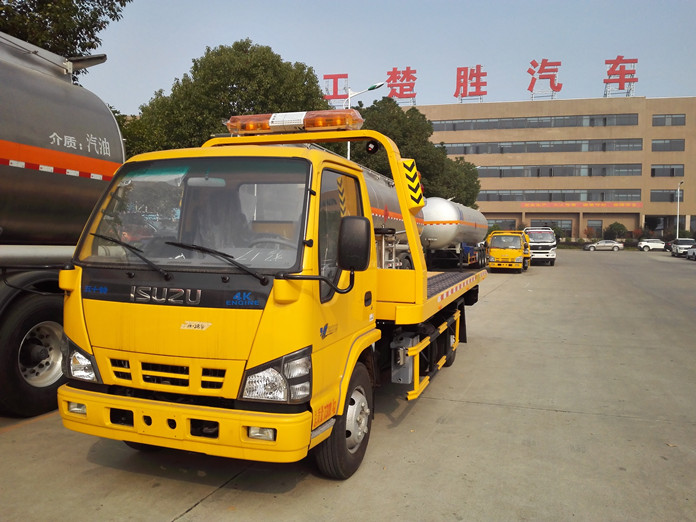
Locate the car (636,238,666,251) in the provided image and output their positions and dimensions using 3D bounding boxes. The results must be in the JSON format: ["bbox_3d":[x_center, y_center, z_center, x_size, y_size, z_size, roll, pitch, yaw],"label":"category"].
[{"bbox_3d":[39.487,-1.981,75.000,4.400,1.630,1.830,1,2,14],"label":"car"}]

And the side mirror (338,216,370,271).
[{"bbox_3d":[0.036,-0.097,3.230,0.175,0.295,0.090,2,3,2],"label":"side mirror"}]

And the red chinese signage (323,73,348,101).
[{"bbox_3d":[-1.955,-28.349,95.000,4.300,4.300,0.500,1,2,14],"label":"red chinese signage"}]

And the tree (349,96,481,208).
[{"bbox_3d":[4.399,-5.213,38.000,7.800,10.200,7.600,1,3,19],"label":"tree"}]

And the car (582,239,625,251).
[{"bbox_3d":[32.150,-1.908,73.200,4.700,1.460,1.800,1,2,14],"label":"car"}]

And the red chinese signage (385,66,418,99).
[{"bbox_3d":[8.566,-28.316,92.500,4.800,5.000,0.500,1,2,14],"label":"red chinese signage"}]

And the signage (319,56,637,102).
[{"bbox_3d":[18.795,-27.612,90.200,47.000,5.200,0.600,1,2,14],"label":"signage"}]

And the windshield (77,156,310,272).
[{"bbox_3d":[-0.946,-0.328,3.530,1.570,0.783,0.200,1,-27,19],"label":"windshield"}]

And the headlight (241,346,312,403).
[{"bbox_3d":[-0.393,0.628,3.209,0.375,0.285,0.190,1,2,7],"label":"headlight"}]

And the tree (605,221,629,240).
[{"bbox_3d":[36.377,-3.387,79.000,2.900,3.600,2.900,1,2,14],"label":"tree"}]

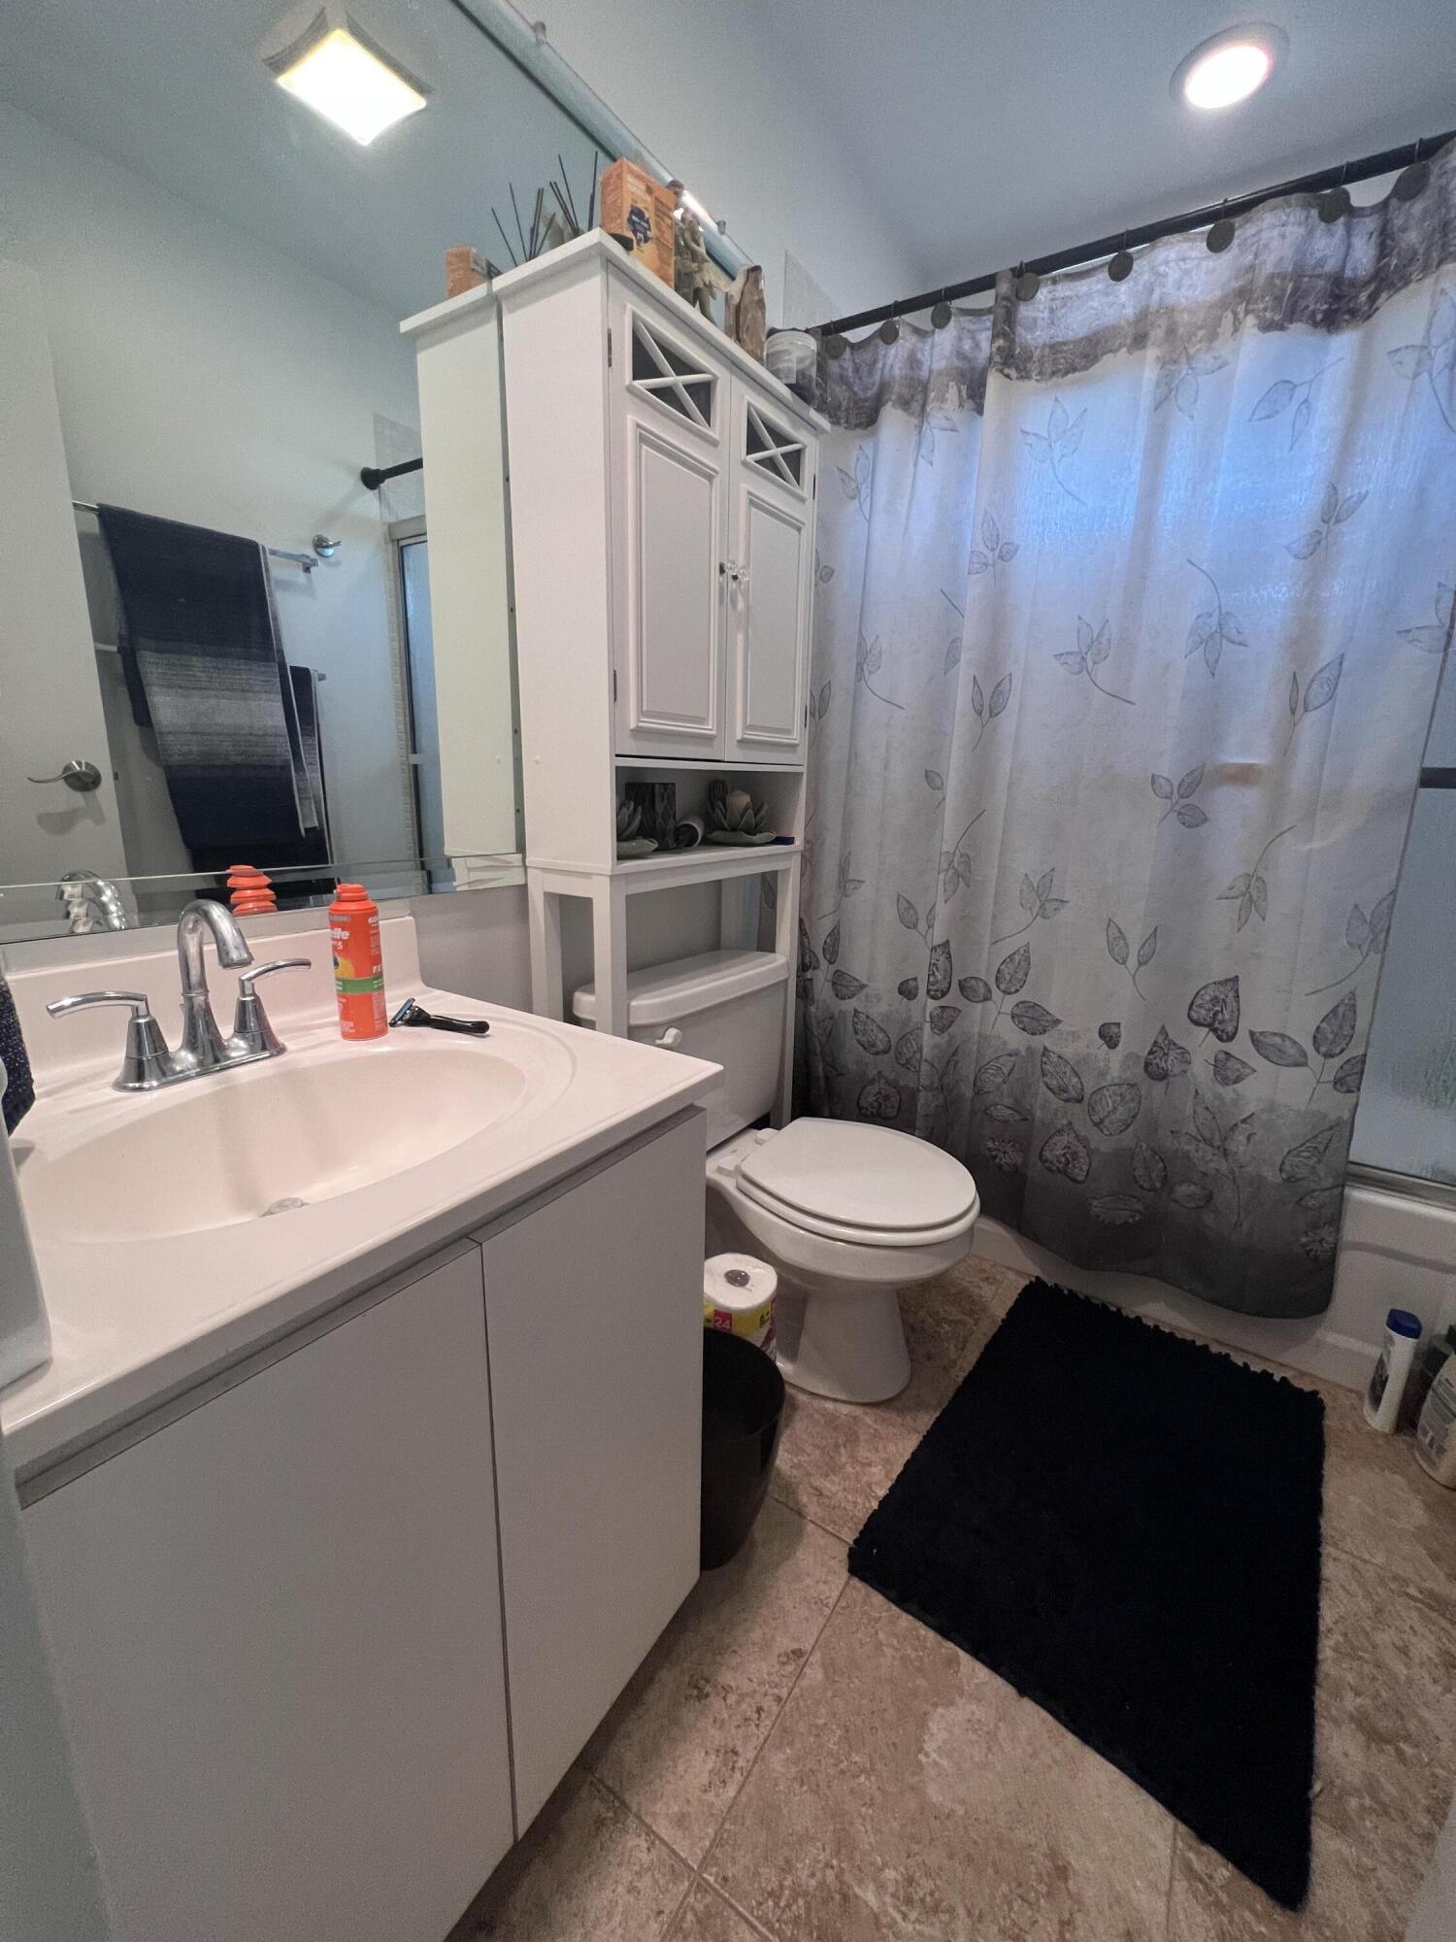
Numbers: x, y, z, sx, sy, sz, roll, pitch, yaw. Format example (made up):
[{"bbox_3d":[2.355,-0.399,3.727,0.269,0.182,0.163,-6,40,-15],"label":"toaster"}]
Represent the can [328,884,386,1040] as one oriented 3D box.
[{"bbox_3d":[-0.431,-0.011,0.854,0.052,0.177,0.052,1,14,0],"label":"can"}]

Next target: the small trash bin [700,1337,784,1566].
[{"bbox_3d":[-0.030,0.732,1.109,0.217,0.250,0.217,1,14,0],"label":"small trash bin"}]

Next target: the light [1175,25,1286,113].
[{"bbox_3d":[0.943,-1.690,1.376,0.187,0.025,0.187,11,17,33],"label":"light"}]

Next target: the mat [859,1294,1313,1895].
[{"bbox_3d":[0.653,0.835,1.218,0.525,0.028,0.850,13,18,37],"label":"mat"}]

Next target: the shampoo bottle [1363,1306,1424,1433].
[{"bbox_3d":[1.204,0.726,1.322,0.042,0.215,0.064,5,15,12],"label":"shampoo bottle"}]

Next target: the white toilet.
[{"bbox_3d":[0.122,0.401,1.424,0.680,0.742,0.475,10,17,31],"label":"white toilet"}]

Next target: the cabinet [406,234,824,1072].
[{"bbox_3d":[-0.083,-0.122,1.395,0.202,1.760,0.600,11,17,34],"label":"cabinet"}]

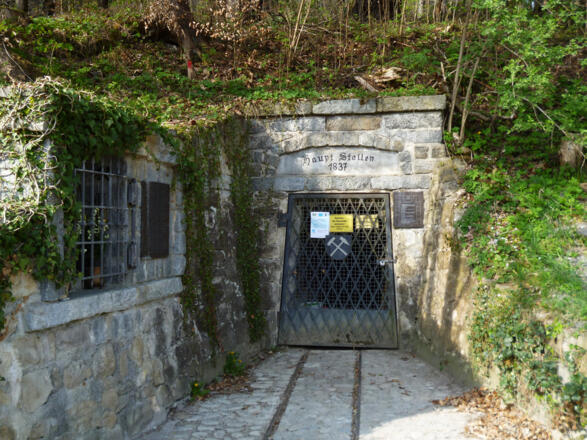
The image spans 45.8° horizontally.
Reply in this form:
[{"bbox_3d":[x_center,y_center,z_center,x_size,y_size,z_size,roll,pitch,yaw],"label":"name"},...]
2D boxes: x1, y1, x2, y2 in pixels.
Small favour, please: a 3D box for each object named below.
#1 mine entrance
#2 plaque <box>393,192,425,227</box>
[{"bbox_3d":[0.518,0.587,7.950,1.365,1.760,0.080,0,0,9],"label":"mine entrance"},{"bbox_3d":[1.297,-0.107,7.800,0.330,0.405,0.030,0,0,9],"label":"plaque"}]

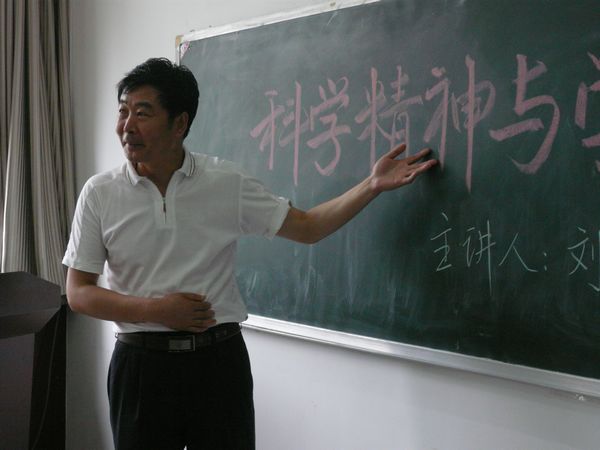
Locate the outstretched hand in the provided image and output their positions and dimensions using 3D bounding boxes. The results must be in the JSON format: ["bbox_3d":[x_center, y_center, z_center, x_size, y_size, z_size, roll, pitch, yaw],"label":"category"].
[{"bbox_3d":[0.251,-0.141,2.500,0.180,0.100,0.085,-20,7,-12],"label":"outstretched hand"}]

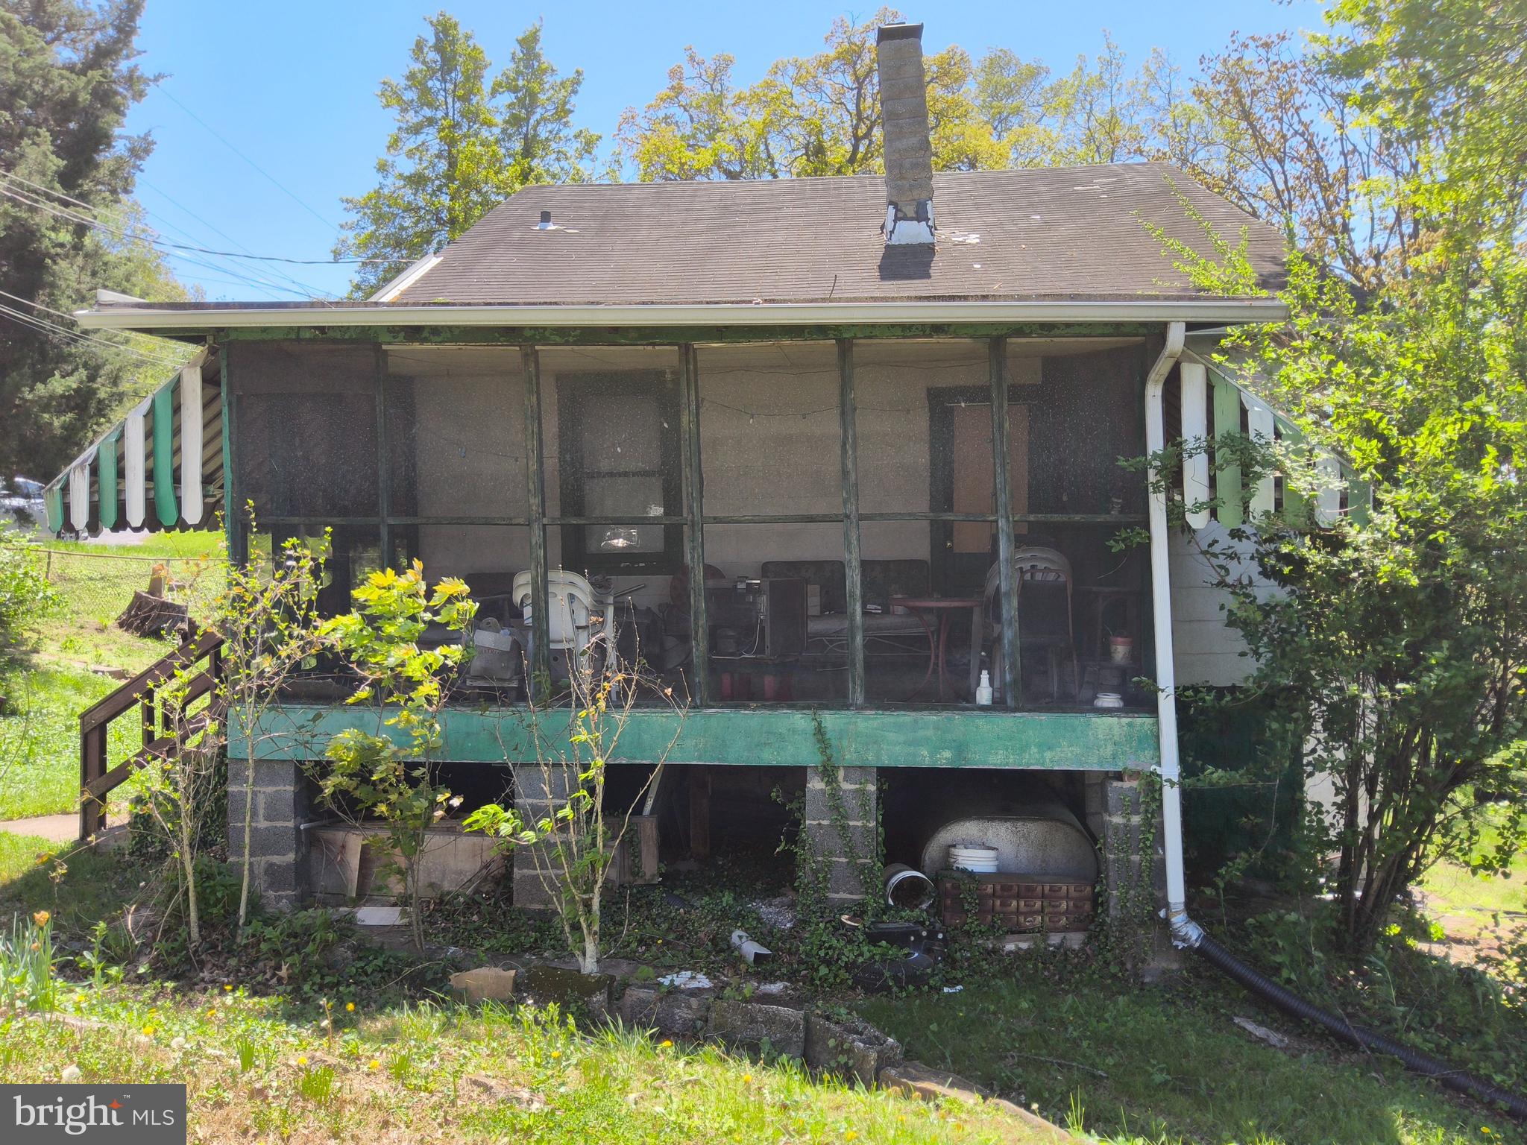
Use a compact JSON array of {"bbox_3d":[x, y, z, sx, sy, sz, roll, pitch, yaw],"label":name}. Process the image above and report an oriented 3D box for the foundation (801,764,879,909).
[{"bbox_3d":[0.443,1.465,6.230,0.400,0.800,0.220,0,2,3],"label":"foundation"}]

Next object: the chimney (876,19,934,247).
[{"bbox_3d":[1.340,-4.106,10.510,0.440,2.080,0.430,0,2,3],"label":"chimney"}]

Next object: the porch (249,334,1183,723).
[{"bbox_3d":[-0.410,-0.310,7.558,5.300,2.170,2.600,0,2,3],"label":"porch"}]

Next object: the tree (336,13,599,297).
[{"bbox_3d":[-6.800,-6.700,26.000,6.600,12.600,6.400,0,2,3],"label":"tree"}]

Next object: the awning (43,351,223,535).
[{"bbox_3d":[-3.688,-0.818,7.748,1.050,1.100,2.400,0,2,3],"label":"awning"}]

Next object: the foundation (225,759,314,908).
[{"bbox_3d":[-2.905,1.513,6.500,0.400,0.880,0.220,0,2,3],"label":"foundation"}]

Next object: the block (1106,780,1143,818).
[{"bbox_3d":[2.015,1.261,6.250,0.220,0.205,0.200,0,2,3],"label":"block"}]

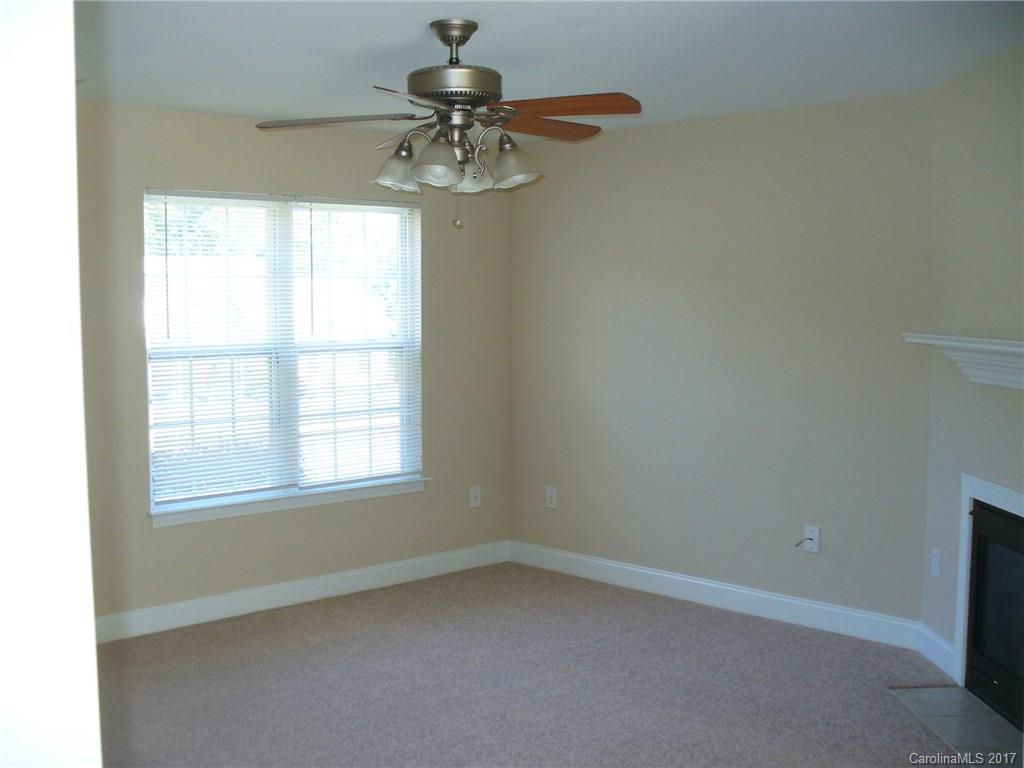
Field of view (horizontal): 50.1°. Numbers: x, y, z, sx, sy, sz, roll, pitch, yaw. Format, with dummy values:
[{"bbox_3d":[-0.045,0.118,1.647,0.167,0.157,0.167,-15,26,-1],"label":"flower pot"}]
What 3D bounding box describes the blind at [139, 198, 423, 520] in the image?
[{"bbox_3d":[-1.102,-0.163,5.554,1.530,1.541,0.120,-4,6,-38],"label":"blind"}]

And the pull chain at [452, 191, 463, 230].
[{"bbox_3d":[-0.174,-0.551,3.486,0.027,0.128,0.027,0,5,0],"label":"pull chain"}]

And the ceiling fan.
[{"bbox_3d":[-0.189,-0.877,3.468,1.280,0.522,1.280,0,5,0],"label":"ceiling fan"}]

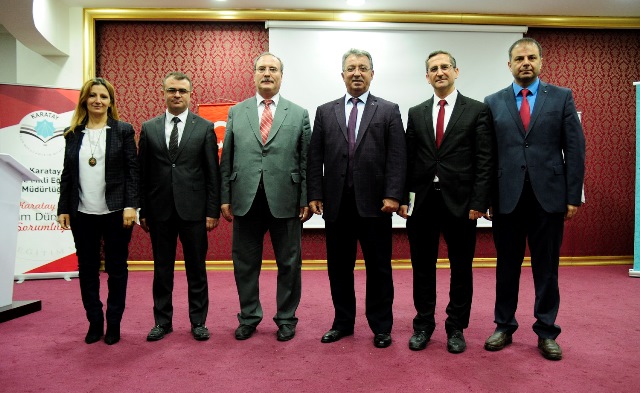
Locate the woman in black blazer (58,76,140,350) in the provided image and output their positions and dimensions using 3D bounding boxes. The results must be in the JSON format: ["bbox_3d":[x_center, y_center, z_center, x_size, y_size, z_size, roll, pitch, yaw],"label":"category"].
[{"bbox_3d":[-1.381,0.070,3.100,0.490,1.610,0.310,0,1,-10],"label":"woman in black blazer"}]

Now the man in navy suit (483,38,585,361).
[{"bbox_3d":[1.218,-0.016,2.850,0.560,1.785,0.370,0,2,22],"label":"man in navy suit"}]

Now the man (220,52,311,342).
[{"bbox_3d":[-0.339,-0.016,3.170,0.570,1.775,0.360,0,1,2],"label":"man"}]

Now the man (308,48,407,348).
[{"bbox_3d":[0.232,-0.019,3.040,0.590,1.785,0.370,0,1,13],"label":"man"}]

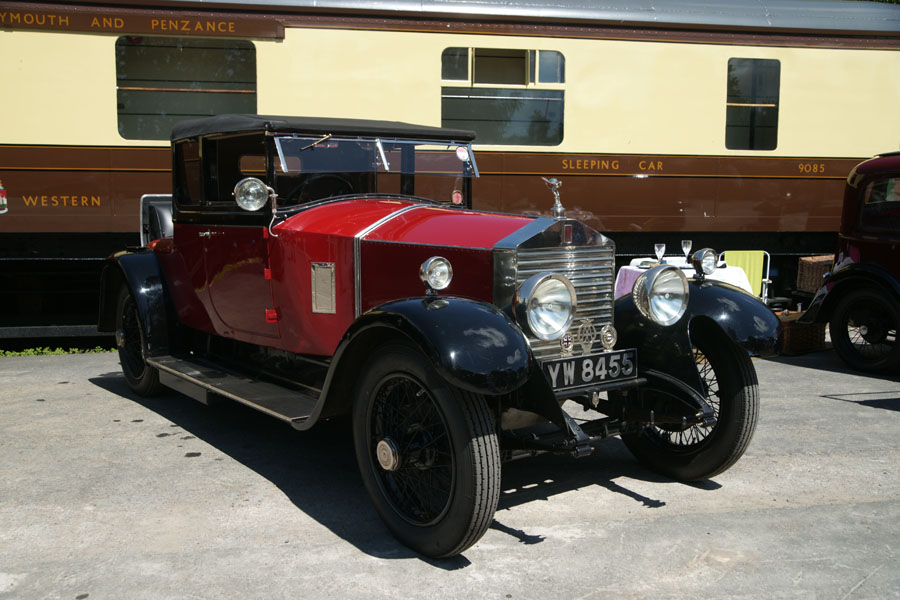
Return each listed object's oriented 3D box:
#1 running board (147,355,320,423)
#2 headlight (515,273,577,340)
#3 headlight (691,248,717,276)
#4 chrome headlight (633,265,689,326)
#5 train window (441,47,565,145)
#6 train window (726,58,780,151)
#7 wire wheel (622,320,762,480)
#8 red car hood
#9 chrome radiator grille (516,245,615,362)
[{"bbox_3d":[-1.160,0.457,4.705,0.310,0.050,1.960,-5,8,-36],"label":"running board"},{"bbox_3d":[0.313,0.017,3.246,0.250,0.250,0.190,-5,8,-36],"label":"headlight"},{"bbox_3d":[1.120,-0.171,3.925,0.118,0.118,0.105,-5,8,-36],"label":"headlight"},{"bbox_3d":[0.830,-0.025,3.626,0.250,0.250,0.190,-5,8,-36],"label":"chrome headlight"},{"bbox_3d":[0.557,-2.171,9.290,1.335,1.020,0.060,-1,6,-9],"label":"train window"},{"bbox_3d":[3.372,-2.172,9.720,0.640,0.990,0.060,-1,6,-9],"label":"train window"},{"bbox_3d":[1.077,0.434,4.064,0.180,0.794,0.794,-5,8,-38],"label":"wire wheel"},{"bbox_3d":[-0.035,-0.391,4.224,1.050,0.235,1.420,-5,8,-36],"label":"red car hood"},{"bbox_3d":[0.461,0.029,3.594,0.545,0.510,0.090,-5,8,-36],"label":"chrome radiator grille"}]

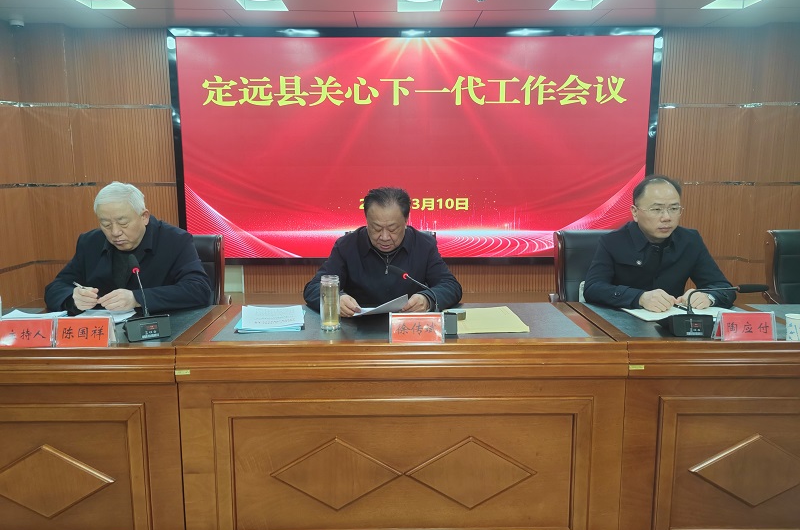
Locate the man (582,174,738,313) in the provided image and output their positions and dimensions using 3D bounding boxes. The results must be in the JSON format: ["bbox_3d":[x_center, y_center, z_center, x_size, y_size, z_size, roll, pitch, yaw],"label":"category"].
[{"bbox_3d":[1.032,0.280,2.593,0.587,1.318,0.721,0,9,-2],"label":"man"}]

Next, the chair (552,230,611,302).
[{"bbox_3d":[1.001,0.376,2.889,0.577,1.040,0.639,0,8,0],"label":"chair"}]

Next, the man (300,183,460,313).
[{"bbox_3d":[-0.055,0.314,2.578,0.587,1.260,0.700,0,9,-2],"label":"man"}]

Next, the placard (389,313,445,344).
[{"bbox_3d":[0.053,0.196,1.972,0.175,0.088,0.077,0,9,-1],"label":"placard"}]

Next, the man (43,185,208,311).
[{"bbox_3d":[-1.059,0.302,2.586,0.618,1.285,0.721,0,8,0],"label":"man"}]

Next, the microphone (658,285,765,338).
[{"bbox_3d":[1.044,0.145,2.063,0.366,0.154,0.154,0,8,0],"label":"microphone"}]

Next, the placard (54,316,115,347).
[{"bbox_3d":[-0.962,0.203,1.941,0.173,0.088,0.077,0,8,0],"label":"placard"}]

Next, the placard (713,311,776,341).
[{"bbox_3d":[1.083,0.190,1.992,0.173,0.088,0.082,0,8,0],"label":"placard"}]

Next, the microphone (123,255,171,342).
[{"bbox_3d":[-0.833,0.104,2.057,0.144,0.247,0.196,-3,9,-20],"label":"microphone"}]

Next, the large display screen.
[{"bbox_3d":[0.164,-1.240,6.688,5.171,2.503,0.144,0,8,0],"label":"large display screen"}]

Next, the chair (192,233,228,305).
[{"bbox_3d":[-1.090,0.381,2.890,0.577,1.040,0.639,0,8,0],"label":"chair"}]

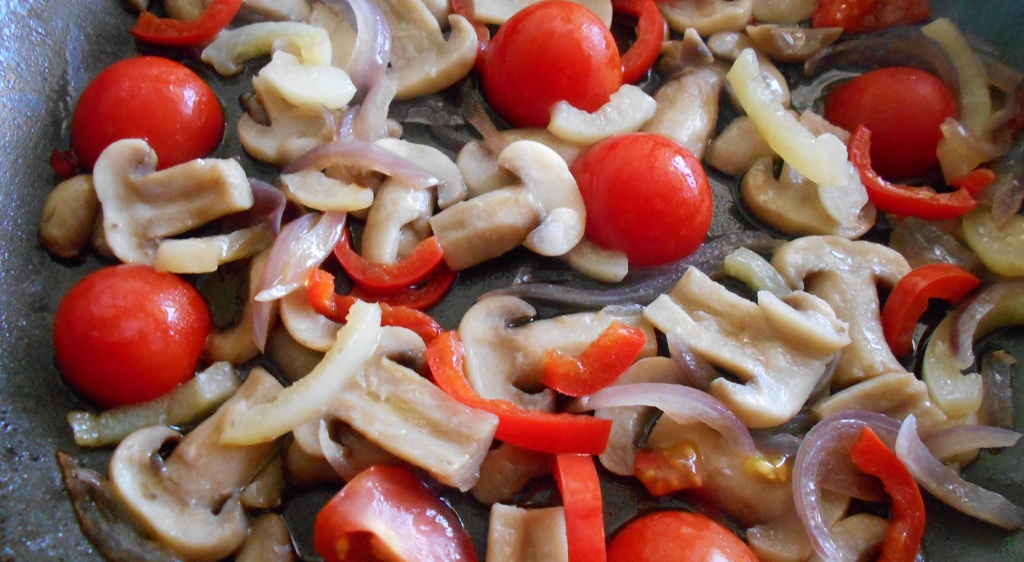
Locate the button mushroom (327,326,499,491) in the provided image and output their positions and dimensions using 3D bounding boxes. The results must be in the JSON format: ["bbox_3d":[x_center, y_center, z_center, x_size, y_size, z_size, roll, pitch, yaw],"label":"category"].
[{"bbox_3d":[-0.022,0.029,0.162,0.035,0.012,0.029,25,64,11],"label":"button mushroom"}]

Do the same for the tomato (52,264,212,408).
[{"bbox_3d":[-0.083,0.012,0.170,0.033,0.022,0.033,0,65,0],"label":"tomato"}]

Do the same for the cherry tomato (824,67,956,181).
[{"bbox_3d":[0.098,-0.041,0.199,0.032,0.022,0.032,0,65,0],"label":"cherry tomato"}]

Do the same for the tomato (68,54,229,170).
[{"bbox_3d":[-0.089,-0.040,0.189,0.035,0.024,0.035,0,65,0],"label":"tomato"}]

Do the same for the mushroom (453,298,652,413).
[{"bbox_3d":[0.011,0.015,0.172,0.043,0.011,0.026,-5,65,-2],"label":"mushroom"}]

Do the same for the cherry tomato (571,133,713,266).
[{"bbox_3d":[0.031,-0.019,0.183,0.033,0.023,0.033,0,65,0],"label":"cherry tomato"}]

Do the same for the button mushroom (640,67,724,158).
[{"bbox_3d":[0.045,-0.042,0.200,0.021,0.013,0.035,17,66,8],"label":"button mushroom"}]

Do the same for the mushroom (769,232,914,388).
[{"bbox_3d":[0.074,0.009,0.176,0.029,0.012,0.037,8,62,2],"label":"mushroom"}]

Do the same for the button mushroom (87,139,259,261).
[{"bbox_3d":[-0.076,-0.015,0.179,0.033,0.013,0.029,-4,62,-4],"label":"button mushroom"}]

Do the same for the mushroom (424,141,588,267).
[{"bbox_3d":[-0.001,-0.013,0.179,0.036,0.013,0.027,-20,65,-13],"label":"mushroom"}]

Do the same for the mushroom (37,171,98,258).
[{"bbox_3d":[-0.101,-0.015,0.178,0.015,0.013,0.019,1,62,-2],"label":"mushroom"}]

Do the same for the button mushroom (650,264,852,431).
[{"bbox_3d":[0.050,0.013,0.168,0.036,0.014,0.032,36,70,15],"label":"button mushroom"}]

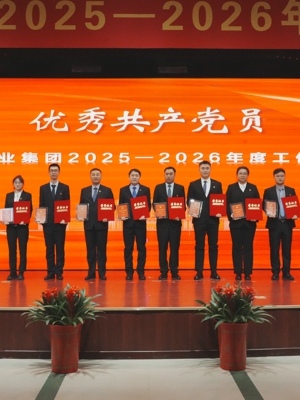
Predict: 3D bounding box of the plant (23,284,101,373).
[{"bbox_3d":[-0.860,1.255,4.930,0.770,0.840,0.740,0,-2,0],"label":"plant"}]

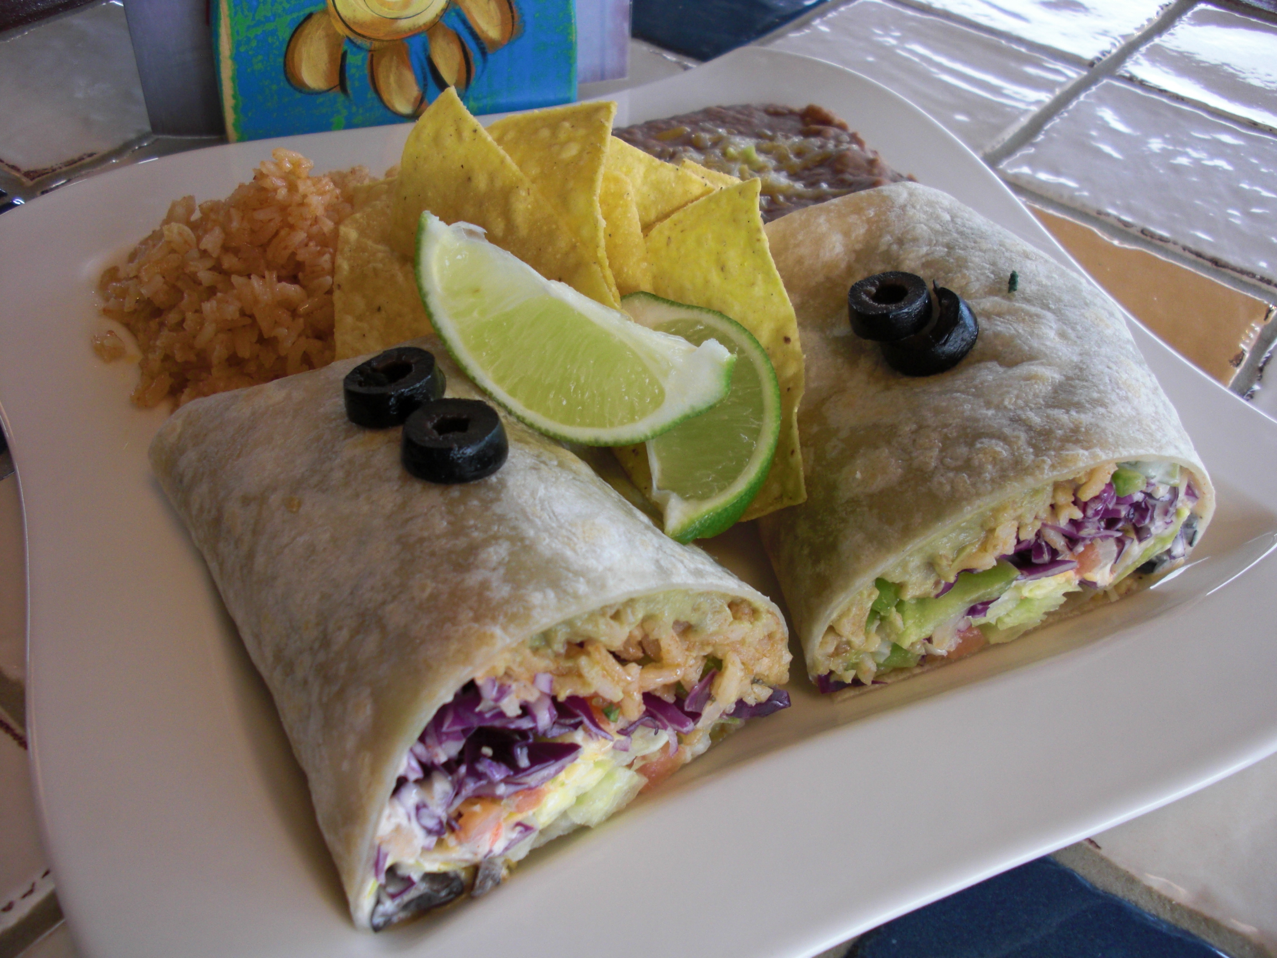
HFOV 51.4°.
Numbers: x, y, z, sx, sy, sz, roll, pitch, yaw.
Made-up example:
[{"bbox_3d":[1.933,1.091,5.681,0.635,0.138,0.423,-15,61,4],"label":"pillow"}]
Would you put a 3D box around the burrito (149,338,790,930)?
[{"bbox_3d":[-0.038,0.008,0.257,0.088,0.056,0.114,-21,48,-26],"label":"burrito"}]

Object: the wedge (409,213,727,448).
[{"bbox_3d":[-0.015,-0.025,0.249,0.064,0.026,0.022,25,25,11],"label":"wedge"}]

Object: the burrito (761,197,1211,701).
[{"bbox_3d":[0.065,-0.027,0.309,0.103,0.049,0.129,-9,44,-15],"label":"burrito"}]

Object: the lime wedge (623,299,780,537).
[{"bbox_3d":[0.015,-0.008,0.272,0.027,0.020,0.062,-9,53,0],"label":"lime wedge"}]

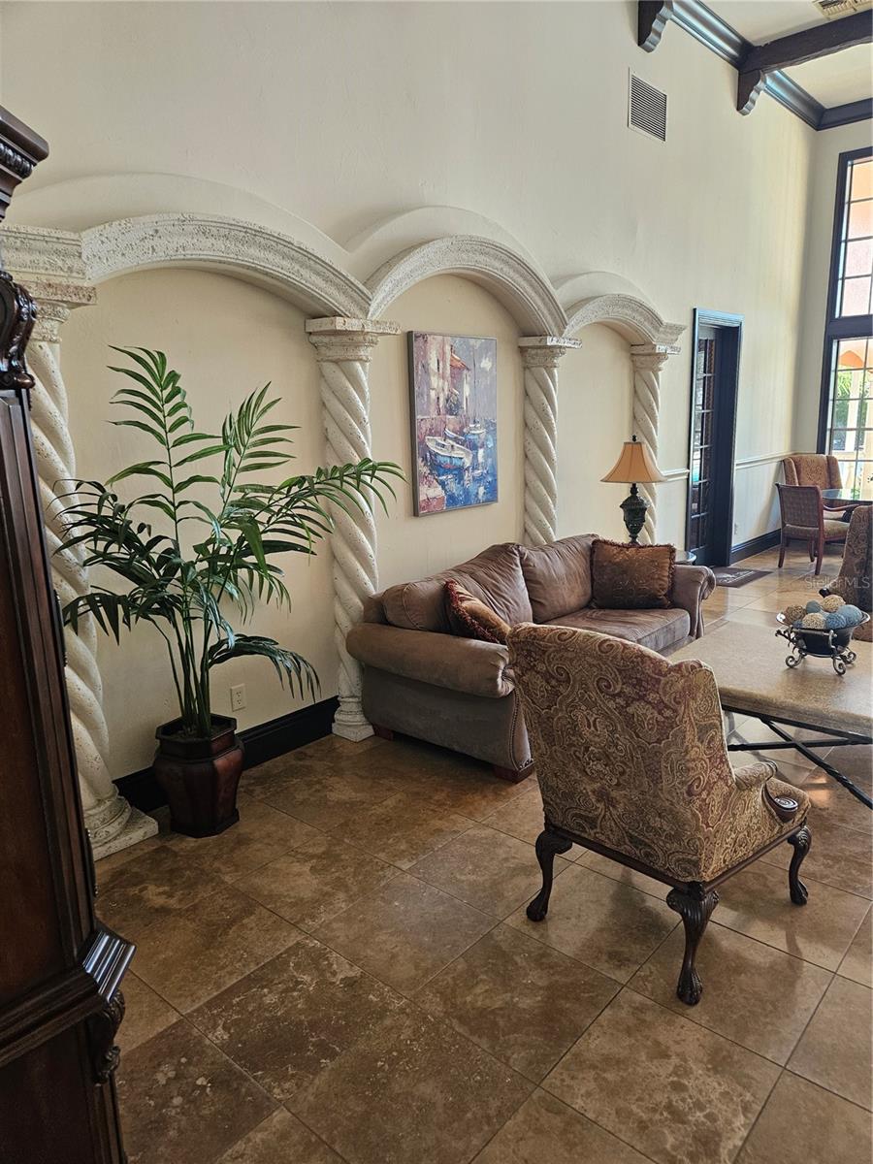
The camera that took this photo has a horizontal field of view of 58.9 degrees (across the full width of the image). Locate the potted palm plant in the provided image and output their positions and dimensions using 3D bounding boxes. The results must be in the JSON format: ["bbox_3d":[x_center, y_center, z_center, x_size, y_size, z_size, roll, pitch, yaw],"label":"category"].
[{"bbox_3d":[-0.742,0.050,3.196,0.885,1.941,1.509,10,17,41],"label":"potted palm plant"}]

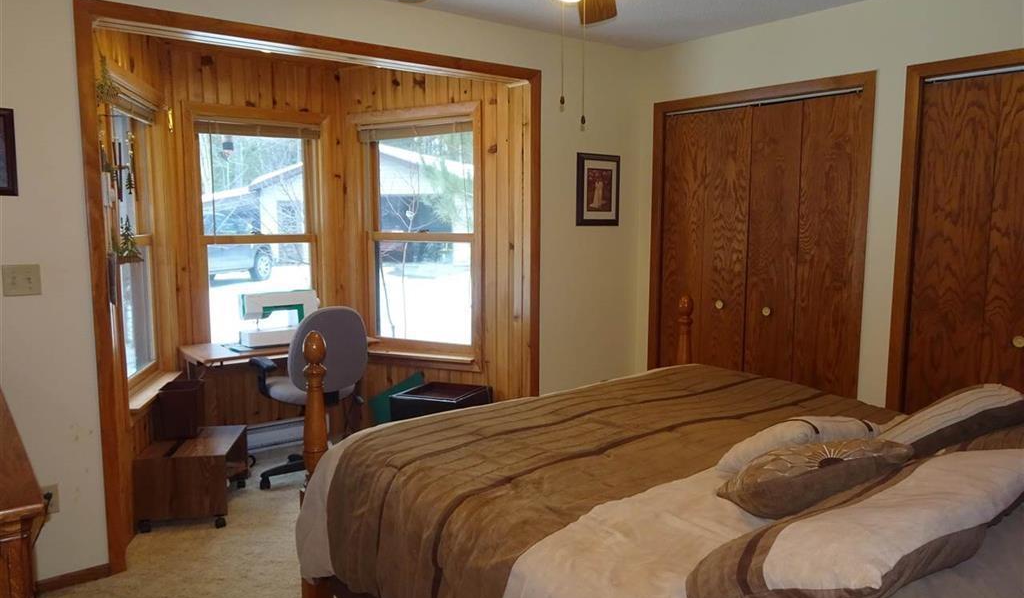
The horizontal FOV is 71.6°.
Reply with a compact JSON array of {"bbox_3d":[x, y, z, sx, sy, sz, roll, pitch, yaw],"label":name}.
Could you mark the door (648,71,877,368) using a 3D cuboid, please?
[{"bbox_3d":[1.292,-0.081,3.952,0.070,2.100,1.350,-5,9,-37],"label":"door"}]

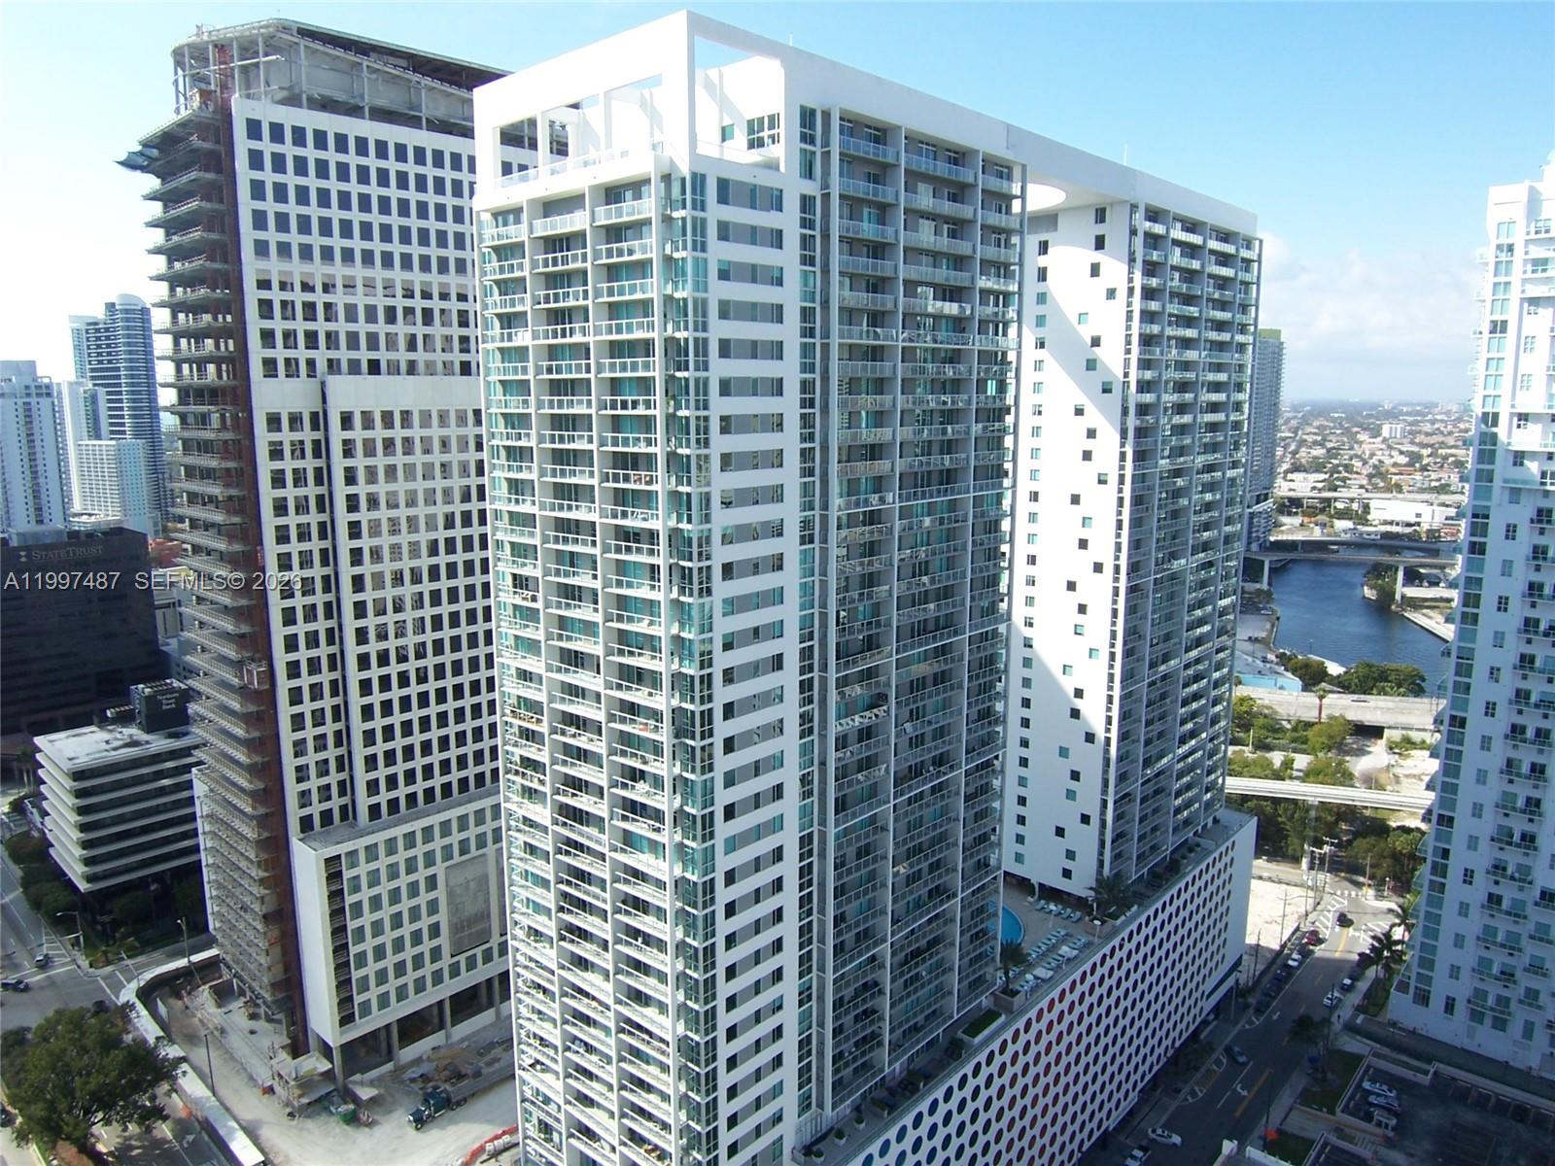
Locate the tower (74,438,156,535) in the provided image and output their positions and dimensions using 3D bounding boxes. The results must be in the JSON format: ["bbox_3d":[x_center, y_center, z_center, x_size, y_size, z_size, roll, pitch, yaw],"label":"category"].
[{"bbox_3d":[-483.029,-65.470,752.605,49.000,75.000,18.500,6,12,30],"label":"tower"}]

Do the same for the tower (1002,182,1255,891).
[{"bbox_3d":[48.626,-7.106,160.042,28.500,96.700,47.500,9,14,42],"label":"tower"}]

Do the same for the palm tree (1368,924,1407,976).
[{"bbox_3d":[107.995,66.354,182.589,7.120,10.980,7.120,9,14,42],"label":"palm tree"}]

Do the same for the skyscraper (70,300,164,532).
[{"bbox_3d":[-539.283,-141.362,854.740,58.000,189.000,40.000,8,13,38],"label":"skyscraper"}]

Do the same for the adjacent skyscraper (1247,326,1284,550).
[{"bbox_3d":[313.672,-91.808,683.088,28.000,145.000,28.000,7,12,34],"label":"adjacent skyscraper"}]

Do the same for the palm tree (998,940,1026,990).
[{"bbox_3d":[27.274,45.068,120.956,3.570,6.250,3.570,0,10,0],"label":"palm tree"}]

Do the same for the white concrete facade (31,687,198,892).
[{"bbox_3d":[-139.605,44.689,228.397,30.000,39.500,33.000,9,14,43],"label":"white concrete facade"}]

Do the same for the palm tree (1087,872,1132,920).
[{"bbox_3d":[44.876,42.060,139.054,6.080,6.080,6.080,9,14,42],"label":"palm tree"}]

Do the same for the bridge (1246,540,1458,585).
[{"bbox_3d":[315.884,-7.382,574.186,125.000,18.000,12.000,3,11,17],"label":"bridge"}]

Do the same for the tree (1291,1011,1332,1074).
[{"bbox_3d":[82.673,71.245,158.790,6.570,9.910,6.570,9,14,42],"label":"tree"}]

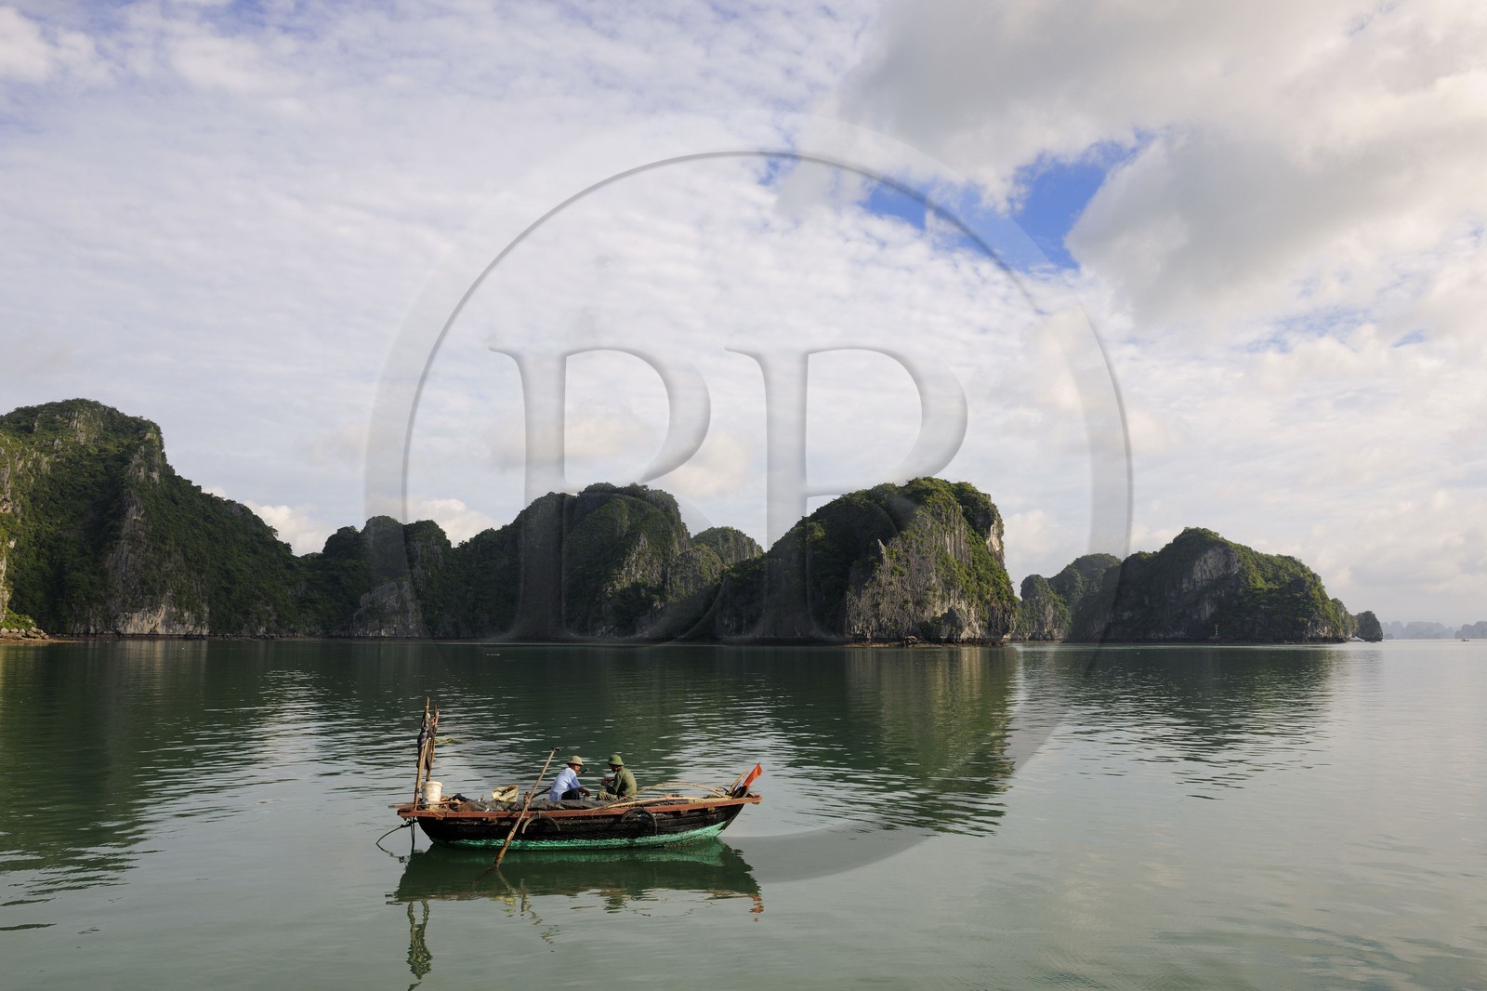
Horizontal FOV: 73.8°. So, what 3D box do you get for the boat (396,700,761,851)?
[{"bbox_3d":[-2.865,4.955,17.776,6.424,2.557,1.850,1,-8,-6],"label":"boat"}]

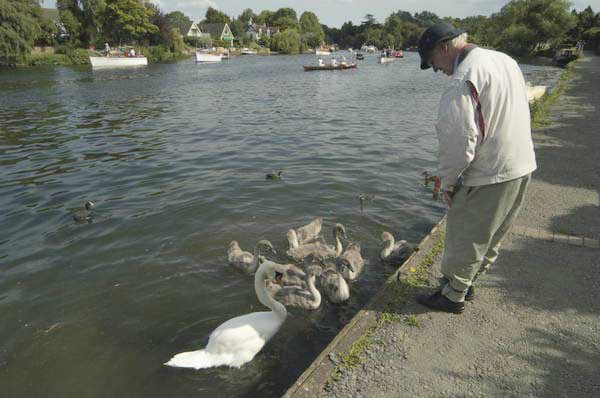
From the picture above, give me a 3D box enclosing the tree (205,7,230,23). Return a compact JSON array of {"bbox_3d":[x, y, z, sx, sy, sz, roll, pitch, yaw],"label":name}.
[{"bbox_3d":[-25.600,-53.136,125.288,8.000,12.300,8.000,0,21,0],"label":"tree"}]

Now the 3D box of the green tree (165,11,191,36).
[{"bbox_3d":[-35.889,-50.431,119.909,8.271,10.910,8.271,0,21,0],"label":"green tree"}]

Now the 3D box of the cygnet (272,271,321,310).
[{"bbox_3d":[-0.030,0.738,3.311,0.430,0.300,0.200,4,21,11],"label":"cygnet"}]

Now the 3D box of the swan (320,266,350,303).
[{"bbox_3d":[0.310,0.712,3.601,0.240,0.260,0.430,-8,22,-19],"label":"swan"}]

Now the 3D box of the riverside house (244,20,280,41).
[{"bbox_3d":[-11.800,-50.478,123.092,6.500,8.500,11.000,17,26,37],"label":"riverside house"}]

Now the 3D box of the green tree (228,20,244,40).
[{"bbox_3d":[-18.288,-48.718,118.420,4.389,8.764,4.389,0,21,0],"label":"green tree"}]

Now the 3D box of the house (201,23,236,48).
[{"bbox_3d":[-26.630,-52.355,127.727,9.000,7.500,6.200,11,24,27],"label":"house"}]

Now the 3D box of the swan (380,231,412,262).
[{"bbox_3d":[0.950,0.408,3.716,0.460,0.300,0.220,-12,24,-28],"label":"swan"}]

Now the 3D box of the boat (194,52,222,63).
[{"bbox_3d":[-13.100,-20.118,56.544,4.900,1.250,1.900,-12,24,-28],"label":"boat"}]

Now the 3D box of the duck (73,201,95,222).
[{"bbox_3d":[-2.620,0.185,4.856,0.270,0.210,0.140,7,22,19],"label":"duck"}]

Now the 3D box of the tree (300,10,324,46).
[{"bbox_3d":[4.000,-52.809,125.413,7.500,11.600,7.500,0,21,0],"label":"tree"}]

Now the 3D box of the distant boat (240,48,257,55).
[{"bbox_3d":[-14.200,-40.257,108.797,5.200,1.600,2.000,7,22,19],"label":"distant boat"}]

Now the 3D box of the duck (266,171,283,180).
[{"bbox_3d":[-0.400,-0.343,5.881,0.260,0.150,0.130,-1,21,-2],"label":"duck"}]

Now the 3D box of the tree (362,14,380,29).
[{"bbox_3d":[43.988,-104.478,249.141,12.919,19.312,12.919,0,21,0],"label":"tree"}]

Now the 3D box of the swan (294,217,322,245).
[{"bbox_3d":[0.060,0.332,3.933,0.230,0.290,0.520,13,25,32],"label":"swan"}]

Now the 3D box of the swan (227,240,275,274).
[{"bbox_3d":[-0.470,0.564,3.876,0.520,0.340,0.240,14,25,32],"label":"swan"}]

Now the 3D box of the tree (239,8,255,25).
[{"bbox_3d":[-20.648,-64.929,151.827,7.000,14.000,7.000,0,21,0],"label":"tree"}]

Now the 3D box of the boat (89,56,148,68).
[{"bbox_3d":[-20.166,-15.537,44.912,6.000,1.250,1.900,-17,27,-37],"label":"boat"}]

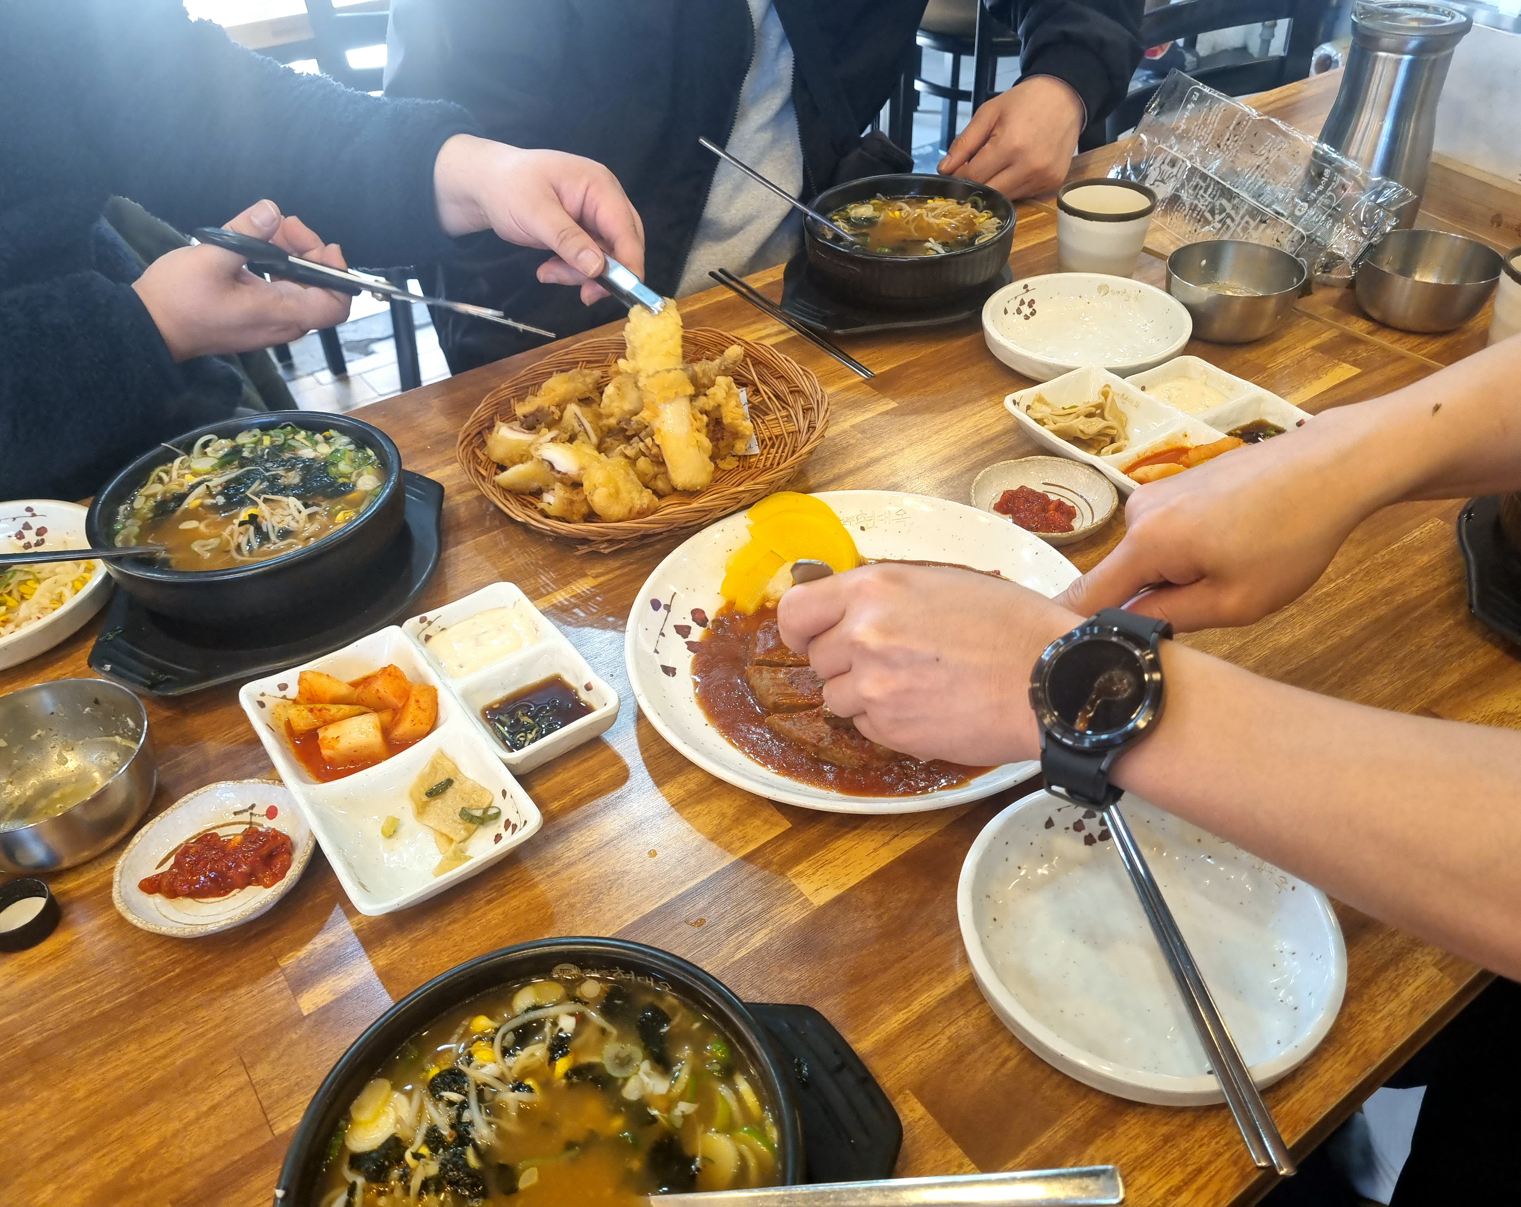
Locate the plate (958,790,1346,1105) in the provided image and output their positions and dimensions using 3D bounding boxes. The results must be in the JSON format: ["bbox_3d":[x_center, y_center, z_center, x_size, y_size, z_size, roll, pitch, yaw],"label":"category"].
[{"bbox_3d":[0.158,0.137,0.499,0.152,0.026,0.152,-2,40,2],"label":"plate"}]

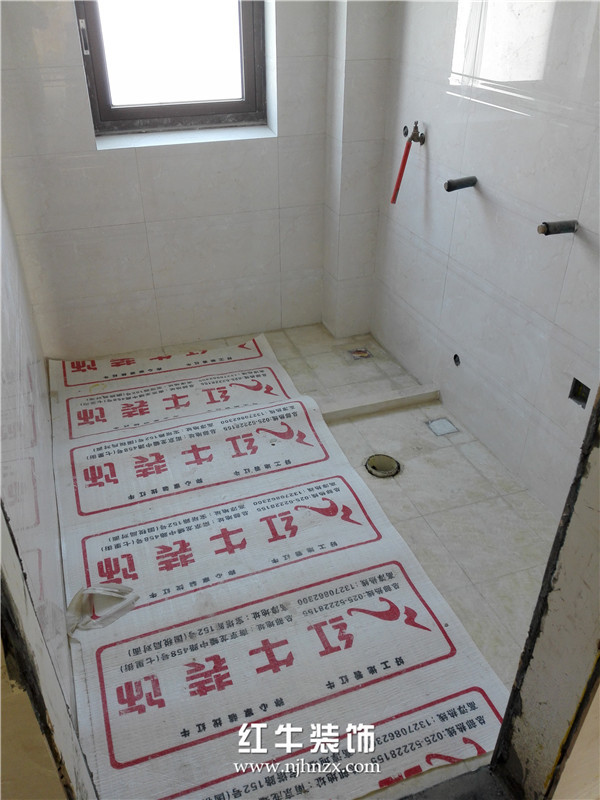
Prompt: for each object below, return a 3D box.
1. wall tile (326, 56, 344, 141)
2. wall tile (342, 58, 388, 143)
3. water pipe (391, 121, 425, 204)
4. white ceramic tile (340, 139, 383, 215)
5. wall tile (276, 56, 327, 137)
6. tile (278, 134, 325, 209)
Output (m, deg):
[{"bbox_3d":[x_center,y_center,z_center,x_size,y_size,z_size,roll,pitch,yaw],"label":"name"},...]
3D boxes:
[{"bbox_3d":[0.148,-1.230,2.648,0.012,0.300,0.197,-11,34,-16],"label":"wall tile"},{"bbox_3d":[0.263,-1.205,2.613,0.187,0.301,0.010,-11,34,-17],"label":"wall tile"},{"bbox_3d":[0.406,-0.891,2.435,0.114,0.294,0.053,-11,34,-16],"label":"water pipe"},{"bbox_3d":[0.261,-0.947,2.760,0.184,0.300,0.012,-11,34,-16],"label":"white ceramic tile"},{"bbox_3d":[0.010,-1.265,2.707,0.215,0.301,0.010,-11,34,-17],"label":"wall tile"},{"bbox_3d":[0.010,-1.011,2.869,0.215,0.301,0.010,-11,34,-17],"label":"tile"}]

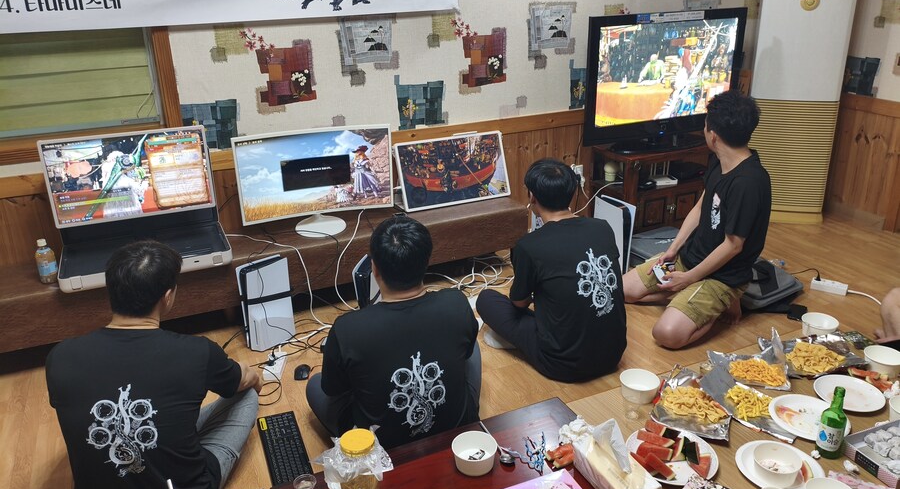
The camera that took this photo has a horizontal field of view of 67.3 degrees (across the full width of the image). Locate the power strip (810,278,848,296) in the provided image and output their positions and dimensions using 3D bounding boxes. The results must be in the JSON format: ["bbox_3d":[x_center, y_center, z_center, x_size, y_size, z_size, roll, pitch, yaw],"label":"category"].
[{"bbox_3d":[1.946,0.221,3.468,0.170,0.040,0.055,13,25,35],"label":"power strip"}]

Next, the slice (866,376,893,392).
[{"bbox_3d":[1.381,0.450,2.174,0.050,0.032,0.090,-16,25,-34],"label":"slice"}]

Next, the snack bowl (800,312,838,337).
[{"bbox_3d":[1.404,0.318,2.570,0.123,0.062,0.123,11,25,29],"label":"snack bowl"}]

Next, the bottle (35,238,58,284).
[{"bbox_3d":[-1.677,0.065,2.793,0.071,0.186,0.071,-11,22,-23],"label":"bottle"}]

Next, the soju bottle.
[{"bbox_3d":[1.102,0.504,1.935,0.066,0.214,0.066,12,26,31],"label":"soju bottle"}]

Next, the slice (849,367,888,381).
[{"bbox_3d":[1.375,0.429,2.232,0.120,0.032,0.045,7,22,24],"label":"slice"}]

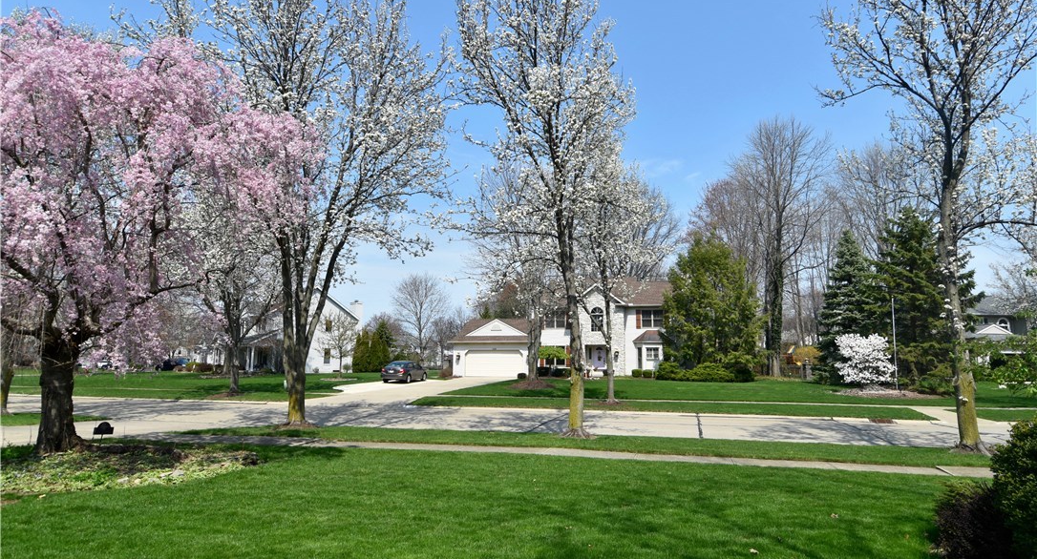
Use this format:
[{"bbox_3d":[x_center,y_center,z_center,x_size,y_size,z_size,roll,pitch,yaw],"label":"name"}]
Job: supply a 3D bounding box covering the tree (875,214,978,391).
[{"bbox_3d":[26.890,1.033,36.474,6.000,11.717,6.000,-5,-9,36],"label":"tree"}]

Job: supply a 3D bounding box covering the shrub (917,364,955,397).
[{"bbox_3d":[22.716,5.364,29.554,2.100,1.532,2.100,-6,-9,37],"label":"shrub"}]

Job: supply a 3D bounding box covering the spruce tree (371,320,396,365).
[{"bbox_3d":[-14.587,7.048,59.081,2.900,5.530,2.900,-2,-7,15],"label":"spruce tree"}]

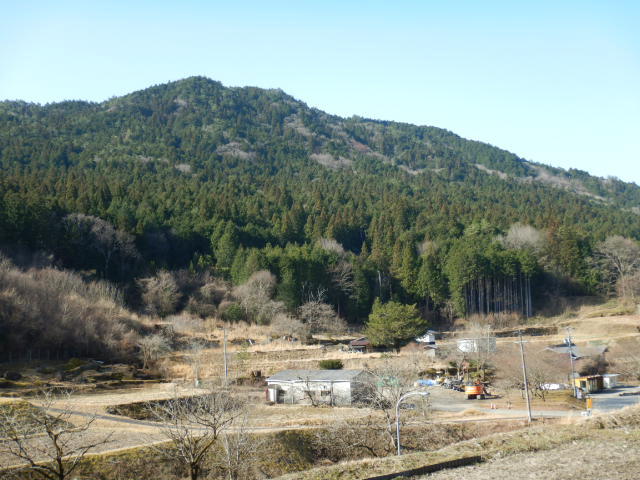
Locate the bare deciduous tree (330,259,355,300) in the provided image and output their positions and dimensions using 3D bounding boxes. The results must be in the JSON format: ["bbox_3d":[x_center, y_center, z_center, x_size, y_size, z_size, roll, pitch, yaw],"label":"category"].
[{"bbox_3d":[6.290,11.600,248.000,6.600,11.600,6.300,-2,-5,0],"label":"bare deciduous tree"}]

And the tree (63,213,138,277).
[{"bbox_3d":[-58.863,1.475,238.000,19.000,17.500,17.000,-2,-4,0],"label":"tree"}]

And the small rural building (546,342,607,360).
[{"bbox_3d":[54.335,24.043,188.000,12.200,4.800,8.000,-3,-4,12],"label":"small rural building"}]

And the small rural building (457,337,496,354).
[{"bbox_3d":[29.450,19.760,167.000,5.500,2.750,4.400,-6,-7,38],"label":"small rural building"}]

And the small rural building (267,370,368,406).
[{"bbox_3d":[0.620,20.060,122.170,12.580,4.190,9.070,-5,-6,29],"label":"small rural building"}]

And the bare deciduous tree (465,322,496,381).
[{"bbox_3d":[25.160,17.590,140.000,5.100,9.000,4.800,-2,-5,0],"label":"bare deciduous tree"}]

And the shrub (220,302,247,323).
[{"bbox_3d":[-20.955,17.563,215.000,6.200,4.900,5.500,-2,-4,0],"label":"shrub"}]

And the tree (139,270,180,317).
[{"bbox_3d":[-42.500,14.300,235.000,10.800,12.000,10.000,-2,-5,0],"label":"tree"}]

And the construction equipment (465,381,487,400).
[{"bbox_3d":[23.248,22.185,131.000,2.500,2.900,4.600,-5,-5,32],"label":"construction equipment"}]

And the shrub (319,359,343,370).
[{"bbox_3d":[1.720,20.420,145.000,3.800,2.050,3.100,-2,-5,0],"label":"shrub"}]

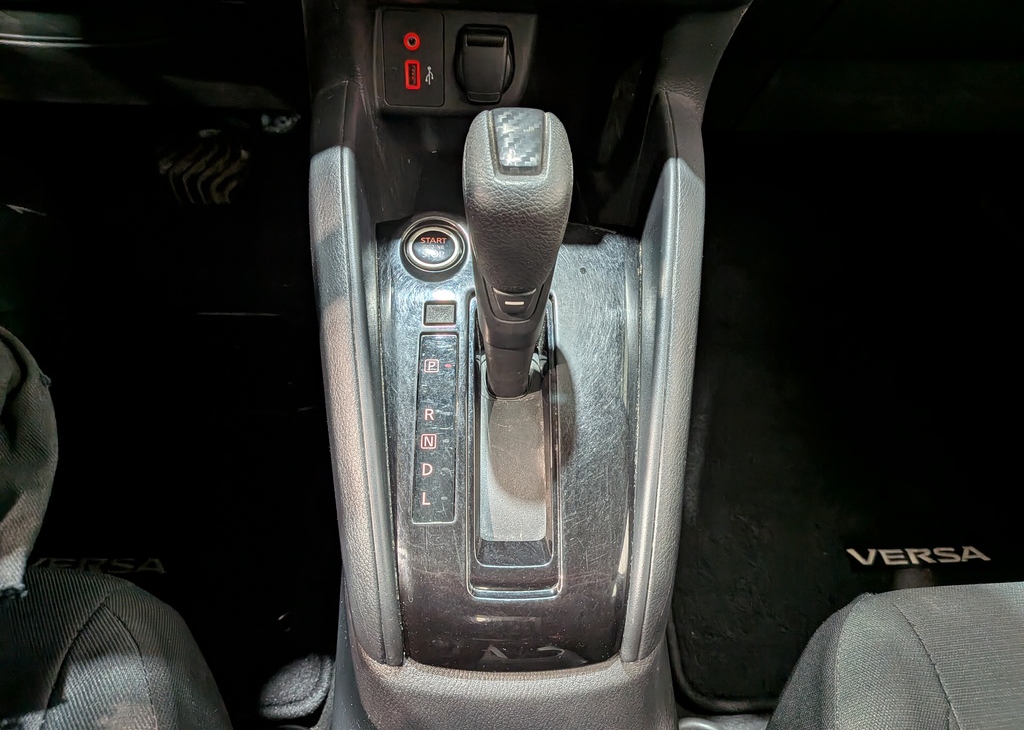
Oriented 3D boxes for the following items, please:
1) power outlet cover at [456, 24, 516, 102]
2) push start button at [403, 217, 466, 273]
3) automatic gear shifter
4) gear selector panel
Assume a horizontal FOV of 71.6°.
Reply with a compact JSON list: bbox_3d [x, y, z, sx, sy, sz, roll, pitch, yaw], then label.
[{"bbox_3d":[-0.018,-0.193,0.458,0.038,0.046,0.013,0,20,0],"label":"power outlet cover"},{"bbox_3d":[-0.049,-0.075,0.445,0.039,0.012,0.039,0,73,0],"label":"push start button"},{"bbox_3d":[0.003,-0.055,0.390,0.051,0.158,0.056,0,47,0],"label":"automatic gear shifter"},{"bbox_3d":[-0.043,0.036,0.413,0.024,0.006,0.111,0,73,0],"label":"gear selector panel"}]

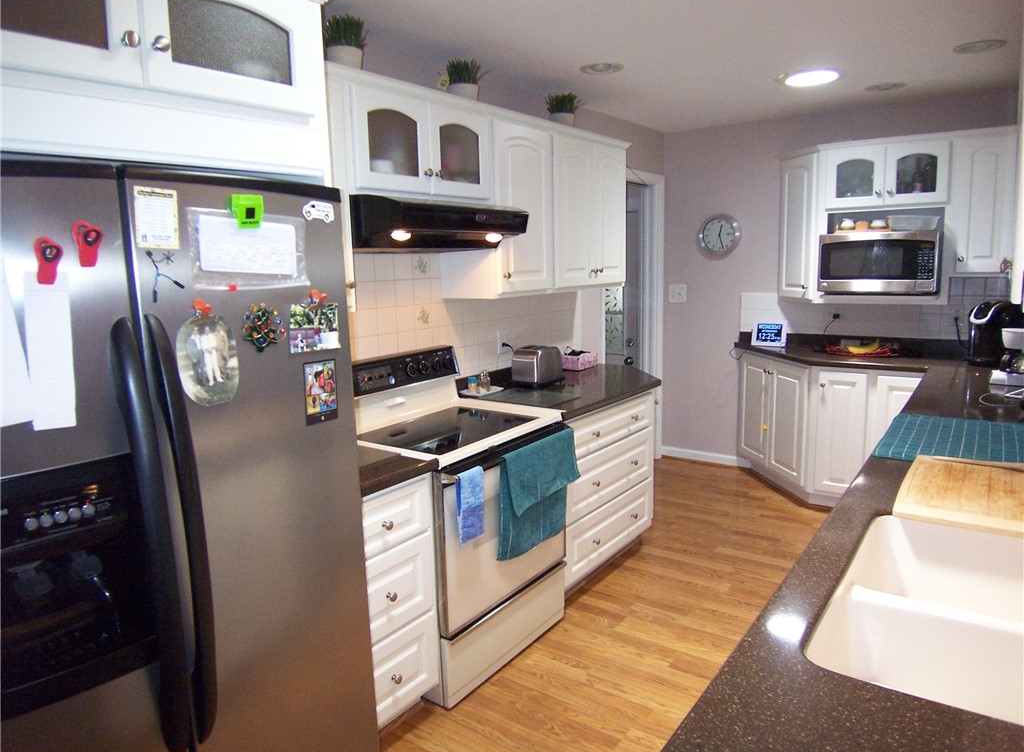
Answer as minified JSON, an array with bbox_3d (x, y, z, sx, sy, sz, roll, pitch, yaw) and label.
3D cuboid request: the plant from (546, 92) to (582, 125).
[{"bbox_3d":[0.272,-1.328,3.478,0.160,0.210,0.160,6,12,37],"label":"plant"}]

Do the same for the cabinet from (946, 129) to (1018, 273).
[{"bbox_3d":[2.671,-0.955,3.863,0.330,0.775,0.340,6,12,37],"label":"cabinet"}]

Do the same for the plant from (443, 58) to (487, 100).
[{"bbox_3d":[-0.190,-1.209,2.834,0.153,0.208,0.153,-2,9,0],"label":"plant"}]

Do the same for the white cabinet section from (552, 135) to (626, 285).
[{"bbox_3d":[0.298,-0.854,3.666,0.325,0.750,0.755,5,12,36],"label":"white cabinet section"}]

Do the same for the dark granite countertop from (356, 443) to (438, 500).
[{"bbox_3d":[-0.637,0.299,2.284,0.645,0.040,0.450,6,12,37],"label":"dark granite countertop"}]

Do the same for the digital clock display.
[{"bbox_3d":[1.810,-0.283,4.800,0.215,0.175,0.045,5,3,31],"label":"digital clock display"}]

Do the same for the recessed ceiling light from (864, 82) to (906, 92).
[{"bbox_3d":[2.038,-1.569,3.713,0.200,0.020,0.200,6,12,37],"label":"recessed ceiling light"}]

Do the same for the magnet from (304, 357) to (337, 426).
[{"bbox_3d":[-0.468,0.040,1.680,0.010,0.152,0.094,5,12,37],"label":"magnet"}]

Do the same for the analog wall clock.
[{"bbox_3d":[1.496,-1.012,4.896,0.302,0.304,0.044,5,12,37],"label":"analog wall clock"}]

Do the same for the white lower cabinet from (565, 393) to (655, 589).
[{"bbox_3d":[0.240,0.529,3.452,0.614,0.822,0.871,5,12,37],"label":"white lower cabinet"}]

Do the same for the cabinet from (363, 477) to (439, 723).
[{"bbox_3d":[-0.640,0.722,2.353,0.630,0.817,0.443,6,12,37],"label":"cabinet"}]

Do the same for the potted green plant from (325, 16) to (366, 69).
[{"bbox_3d":[-0.568,-1.116,2.337,0.139,0.208,0.139,5,12,37],"label":"potted green plant"}]

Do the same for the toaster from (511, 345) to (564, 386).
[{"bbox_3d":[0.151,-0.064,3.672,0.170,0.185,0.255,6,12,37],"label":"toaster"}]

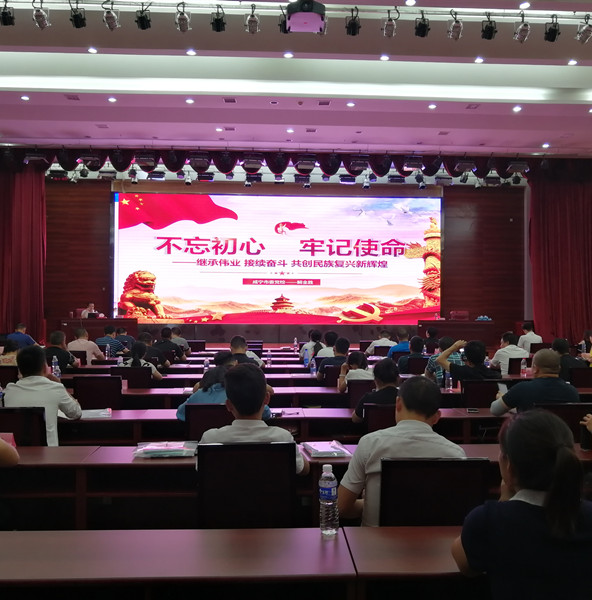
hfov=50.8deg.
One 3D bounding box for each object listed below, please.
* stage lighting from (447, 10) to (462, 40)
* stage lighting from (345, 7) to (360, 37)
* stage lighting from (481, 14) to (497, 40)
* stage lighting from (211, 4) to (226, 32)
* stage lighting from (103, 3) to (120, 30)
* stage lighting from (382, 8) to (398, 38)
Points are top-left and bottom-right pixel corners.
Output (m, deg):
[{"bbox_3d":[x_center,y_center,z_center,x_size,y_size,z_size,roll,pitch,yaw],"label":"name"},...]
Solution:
[{"bbox_3d":[2.106,-3.630,8.266,0.190,0.310,0.230,0,-1,-2],"label":"stage lighting"},{"bbox_3d":[0.704,-3.494,7.820,0.200,0.342,0.270,0,-1,-8],"label":"stage lighting"},{"bbox_3d":[2.421,-3.446,7.881,0.200,0.294,0.270,1,-1,-17],"label":"stage lighting"},{"bbox_3d":[-1.124,-4.081,9.047,0.220,0.340,0.290,0,-1,-3],"label":"stage lighting"},{"bbox_3d":[-2.392,-3.668,8.089,0.190,0.310,0.230,0,-1,-2],"label":"stage lighting"},{"bbox_3d":[1.389,-4.063,9.170,0.220,0.340,0.290,0,-1,-3],"label":"stage lighting"}]

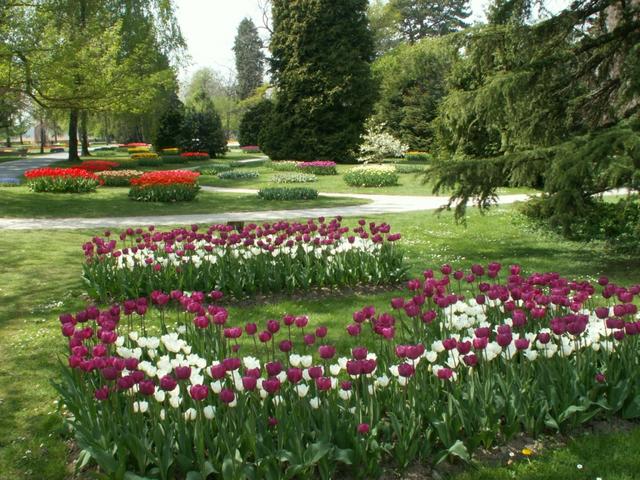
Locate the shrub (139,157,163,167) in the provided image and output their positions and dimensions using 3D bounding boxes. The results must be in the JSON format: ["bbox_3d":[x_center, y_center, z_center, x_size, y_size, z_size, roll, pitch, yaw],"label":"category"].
[{"bbox_3d":[-8.068,-3.748,30.802,1.300,0.500,1.200,0,9,0],"label":"shrub"}]

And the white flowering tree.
[{"bbox_3d":[2.914,-4.324,29.693,2.350,2.000,2.200,0,9,0],"label":"white flowering tree"}]

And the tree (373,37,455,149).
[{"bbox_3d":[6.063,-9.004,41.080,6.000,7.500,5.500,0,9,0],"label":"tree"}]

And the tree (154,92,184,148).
[{"bbox_3d":[-10.494,-8.180,45.272,2.400,4.500,2.300,0,9,0],"label":"tree"}]

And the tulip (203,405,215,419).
[{"bbox_3d":[-0.493,0.758,2.863,0.054,0.062,0.054,0,9,0],"label":"tulip"}]

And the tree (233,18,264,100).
[{"bbox_3d":[-8.828,-19.406,79.900,4.300,15.300,4.200,0,9,0],"label":"tree"}]

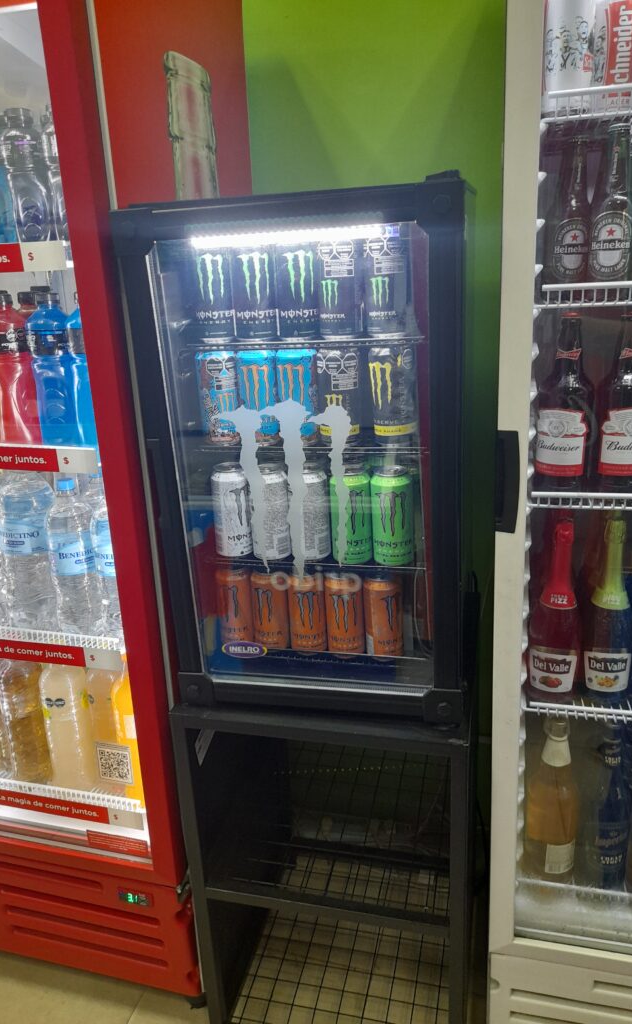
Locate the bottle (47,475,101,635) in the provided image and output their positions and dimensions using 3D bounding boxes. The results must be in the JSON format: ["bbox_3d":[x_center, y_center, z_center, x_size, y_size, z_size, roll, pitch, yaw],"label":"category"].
[{"bbox_3d":[-0.458,0.089,1.423,0.088,0.316,0.088,2,18,16],"label":"bottle"}]

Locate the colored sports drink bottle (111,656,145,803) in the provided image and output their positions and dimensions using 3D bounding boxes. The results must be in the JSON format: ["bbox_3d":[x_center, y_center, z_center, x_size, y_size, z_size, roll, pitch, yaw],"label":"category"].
[{"bbox_3d":[-0.384,0.434,1.552,0.090,0.330,0.090,2,18,16],"label":"colored sports drink bottle"}]

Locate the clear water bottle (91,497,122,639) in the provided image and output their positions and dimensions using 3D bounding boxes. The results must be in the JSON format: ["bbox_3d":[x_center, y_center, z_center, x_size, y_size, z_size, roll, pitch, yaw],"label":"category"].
[{"bbox_3d":[-0.374,0.094,1.394,0.088,0.316,0.088,2,18,16],"label":"clear water bottle"}]

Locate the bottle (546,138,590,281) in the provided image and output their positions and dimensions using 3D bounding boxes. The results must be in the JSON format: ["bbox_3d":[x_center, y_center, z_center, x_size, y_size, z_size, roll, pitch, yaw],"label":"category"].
[{"bbox_3d":[0.400,-0.448,1.136,0.061,0.232,0.061,2,18,15],"label":"bottle"}]

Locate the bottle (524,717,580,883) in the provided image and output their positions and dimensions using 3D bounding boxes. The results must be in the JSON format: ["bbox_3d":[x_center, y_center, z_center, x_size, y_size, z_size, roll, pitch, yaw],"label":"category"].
[{"bbox_3d":[0.440,0.524,1.372,0.091,0.313,0.091,2,18,15],"label":"bottle"}]

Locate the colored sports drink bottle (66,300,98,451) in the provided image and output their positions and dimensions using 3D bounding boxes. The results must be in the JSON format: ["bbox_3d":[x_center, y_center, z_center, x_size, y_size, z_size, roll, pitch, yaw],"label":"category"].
[{"bbox_3d":[-0.381,-0.238,1.290,0.086,0.274,0.086,2,18,16],"label":"colored sports drink bottle"}]

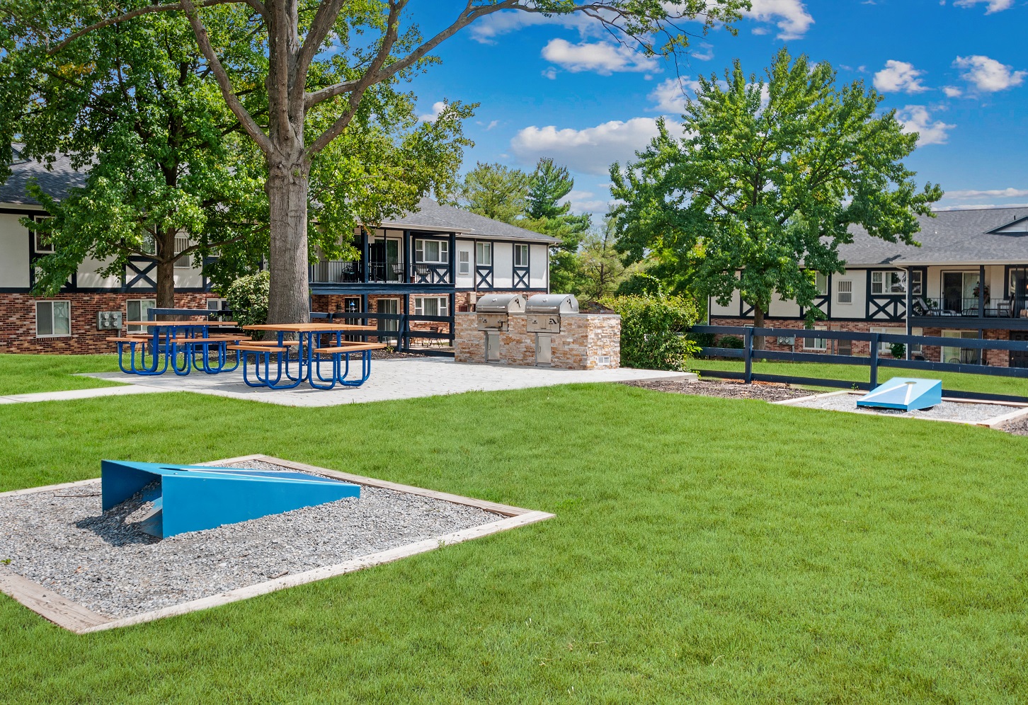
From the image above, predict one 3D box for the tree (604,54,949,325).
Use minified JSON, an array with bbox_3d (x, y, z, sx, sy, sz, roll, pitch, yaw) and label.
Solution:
[{"bbox_3d":[11.437,-6.426,40.158,14.700,13.700,14.000,0,4,0],"label":"tree"}]

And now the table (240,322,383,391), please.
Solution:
[{"bbox_3d":[-2.660,0.033,11.879,1.880,0.770,1.880,3,5,39],"label":"table"}]

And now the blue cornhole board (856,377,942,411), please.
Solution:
[{"bbox_3d":[4.930,0.520,11.652,0.610,0.300,1.220,4,5,42],"label":"blue cornhole board"}]

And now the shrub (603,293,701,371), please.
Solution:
[{"bbox_3d":[2.316,-0.375,15.310,1.650,1.280,1.350,3,5,39],"label":"shrub"}]

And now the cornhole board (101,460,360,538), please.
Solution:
[{"bbox_3d":[-1.525,0.702,5.059,0.610,0.300,1.220,3,5,41],"label":"cornhole board"}]

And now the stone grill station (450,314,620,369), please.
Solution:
[{"bbox_3d":[0.363,-0.233,16.047,2.980,0.910,0.937,3,5,41],"label":"stone grill station"}]

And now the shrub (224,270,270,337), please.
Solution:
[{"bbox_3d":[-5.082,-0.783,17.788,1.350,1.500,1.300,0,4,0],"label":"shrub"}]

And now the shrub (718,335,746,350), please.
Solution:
[{"bbox_3d":[10.632,-0.261,44.584,1.500,1.150,1.400,0,4,0],"label":"shrub"}]

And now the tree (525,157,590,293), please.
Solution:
[{"bbox_3d":[2.885,-6.880,61.676,5.200,13.000,5.200,0,4,0],"label":"tree"}]

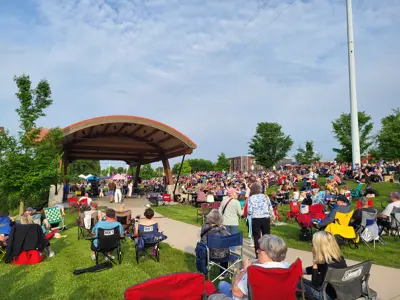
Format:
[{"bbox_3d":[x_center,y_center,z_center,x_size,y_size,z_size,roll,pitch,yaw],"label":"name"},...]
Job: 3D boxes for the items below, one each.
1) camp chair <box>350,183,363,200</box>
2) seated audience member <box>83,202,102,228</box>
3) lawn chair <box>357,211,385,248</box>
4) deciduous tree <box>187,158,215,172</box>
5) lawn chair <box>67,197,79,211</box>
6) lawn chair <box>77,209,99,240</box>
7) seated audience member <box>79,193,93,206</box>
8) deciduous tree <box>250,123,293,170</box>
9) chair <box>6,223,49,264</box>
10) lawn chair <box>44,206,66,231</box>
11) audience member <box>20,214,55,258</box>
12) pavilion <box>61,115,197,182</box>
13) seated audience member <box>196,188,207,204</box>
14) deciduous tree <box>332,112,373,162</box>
[{"bbox_3d":[8.336,2.210,16.000,0.660,0.880,0.720,-3,-6,25],"label":"camp chair"},{"bbox_3d":[-3.457,2.256,9.750,0.600,1.150,0.850,0,-6,-3],"label":"seated audience member"},{"bbox_3d":[4.172,1.957,7.350,0.630,0.920,0.620,2,-6,-18],"label":"lawn chair"},{"bbox_3d":[0.166,6.491,100.000,9.300,7.300,9.000,0,-6,0],"label":"deciduous tree"},{"bbox_3d":[-7.300,3.149,17.200,0.750,0.860,0.620,0,-6,0],"label":"lawn chair"},{"bbox_3d":[-3.542,2.372,9.500,0.720,0.900,0.620,0,-6,-5],"label":"lawn chair"},{"bbox_3d":[-6.527,3.006,17.200,0.600,1.100,0.800,0,-6,0],"label":"seated audience member"},{"bbox_3d":[10.561,-0.524,45.000,6.200,7.300,6.200,0,-5,0],"label":"deciduous tree"},{"bbox_3d":[-3.991,2.175,6.950,0.800,0.900,0.660,1,-6,-11],"label":"chair"},{"bbox_3d":[-5.003,2.382,10.400,0.600,0.850,0.650,1,-5,-10],"label":"lawn chair"},{"bbox_3d":[-3.872,2.054,7.050,0.570,1.100,0.850,1,-5,-8],"label":"audience member"},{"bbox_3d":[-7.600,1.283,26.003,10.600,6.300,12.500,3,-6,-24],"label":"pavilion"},{"bbox_3d":[0.091,2.894,18.300,0.580,1.250,0.750,3,-6,-23],"label":"seated audience member"},{"bbox_3d":[22.845,-1.498,45.000,5.800,7.800,5.800,-3,-6,27],"label":"deciduous tree"}]

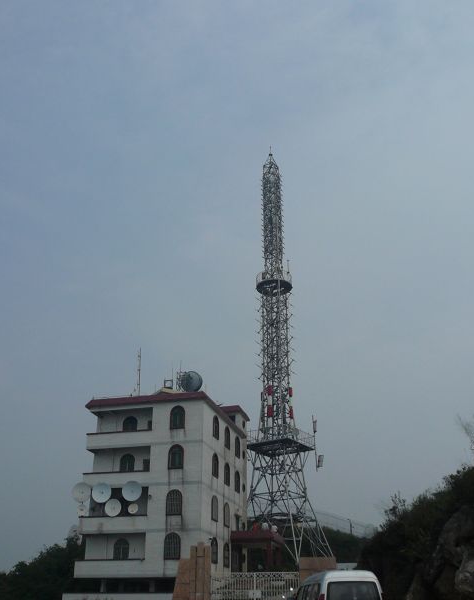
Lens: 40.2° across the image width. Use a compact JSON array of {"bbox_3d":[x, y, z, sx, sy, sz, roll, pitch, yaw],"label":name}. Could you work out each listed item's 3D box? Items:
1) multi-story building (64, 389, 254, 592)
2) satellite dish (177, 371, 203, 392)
[{"bbox_3d":[-6.055,18.685,60.730,11.344,18.026,16.576,-7,-27,13],"label":"multi-story building"},{"bbox_3d":[-4.315,7.819,61.104,2.150,2.100,0.950,2,-26,-4],"label":"satellite dish"}]

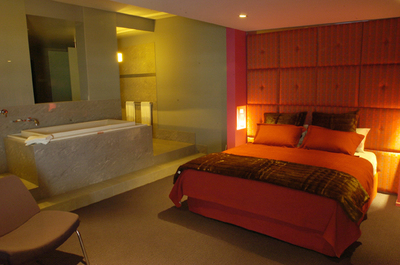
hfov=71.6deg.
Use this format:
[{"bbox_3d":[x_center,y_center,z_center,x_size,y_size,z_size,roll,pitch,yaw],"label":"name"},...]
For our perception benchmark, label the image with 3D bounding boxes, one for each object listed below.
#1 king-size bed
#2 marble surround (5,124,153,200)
[{"bbox_3d":[1.161,0.394,3.736,1.960,1.100,2.090,6,12,36],"label":"king-size bed"},{"bbox_3d":[-1.771,0.310,4.397,0.924,0.706,1.920,6,12,37],"label":"marble surround"}]

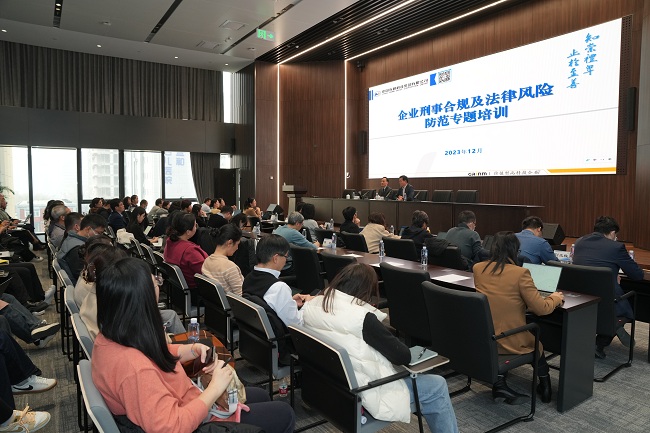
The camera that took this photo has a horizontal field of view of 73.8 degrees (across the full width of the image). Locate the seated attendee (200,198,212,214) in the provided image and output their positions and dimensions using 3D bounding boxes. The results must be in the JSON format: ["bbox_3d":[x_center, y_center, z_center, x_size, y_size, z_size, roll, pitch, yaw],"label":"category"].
[{"bbox_3d":[-3.042,0.128,11.749,0.750,1.250,0.500,-2,5,-34],"label":"seated attendee"}]

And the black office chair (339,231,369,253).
[{"bbox_3d":[0.619,0.730,6.585,0.620,0.975,0.580,-2,4,-30],"label":"black office chair"}]

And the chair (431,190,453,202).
[{"bbox_3d":[2.651,-0.121,10.482,0.620,1.000,0.580,-3,5,-34],"label":"chair"}]

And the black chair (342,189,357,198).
[{"bbox_3d":[0.555,-0.276,12.748,0.600,1.020,0.560,-3,5,-35],"label":"black chair"}]

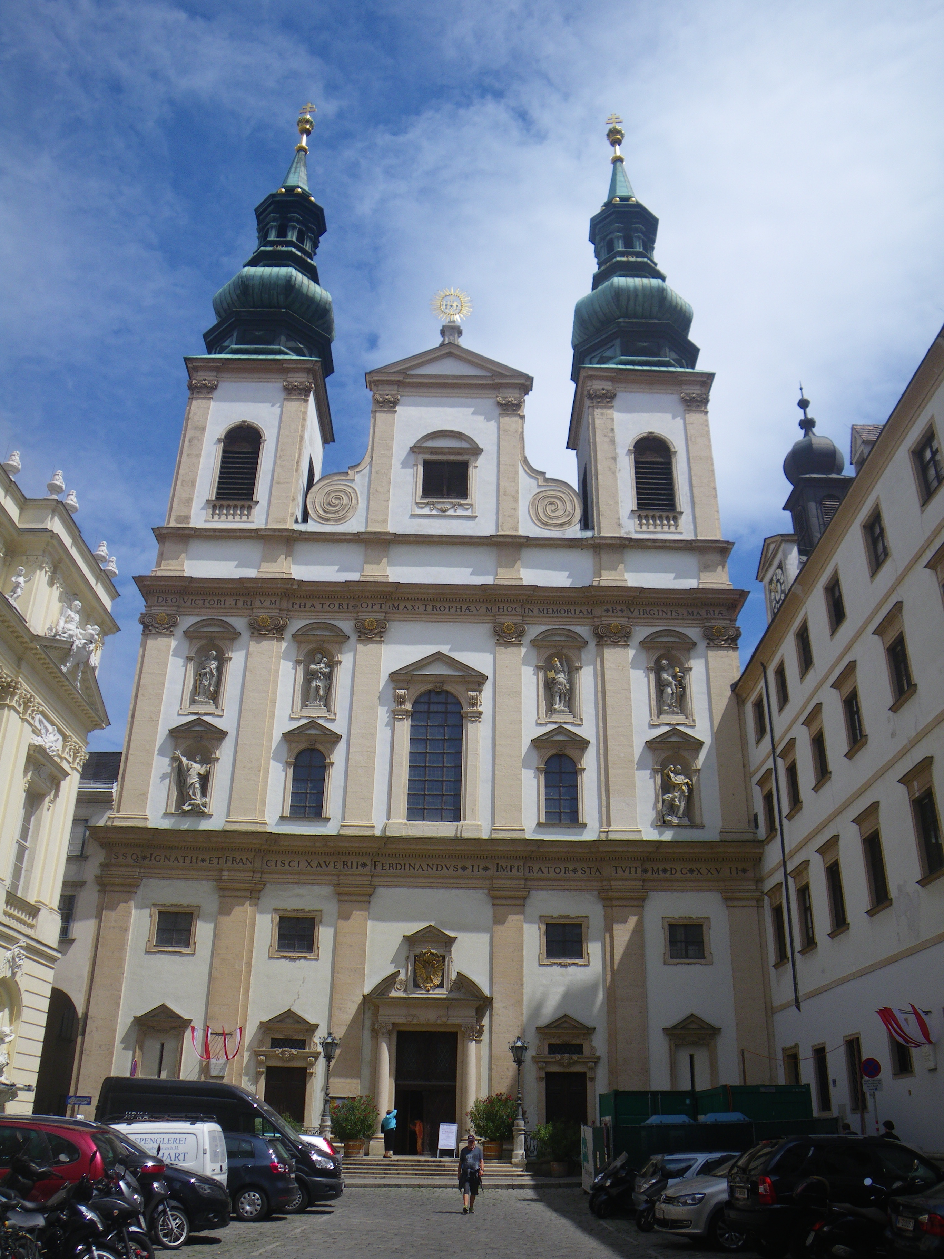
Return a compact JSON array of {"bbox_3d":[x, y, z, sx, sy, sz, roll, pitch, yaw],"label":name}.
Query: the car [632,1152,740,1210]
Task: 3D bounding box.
[{"bbox_3d":[5.969,12.061,22.054,4.550,1.460,1.800,8,-27,-14],"label":"car"}]

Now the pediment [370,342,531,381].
[{"bbox_3d":[-1.131,-13.669,53.247,8.367,2.620,0.900,1,-24,-1],"label":"pediment"}]

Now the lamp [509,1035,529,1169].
[{"bbox_3d":[1.732,17.381,37.521,0.740,4.489,0.740,1,-24,-1],"label":"lamp"}]

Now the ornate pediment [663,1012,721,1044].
[{"bbox_3d":[8.850,16.077,41.052,2.276,1.063,0.550,1,-26,-1],"label":"ornate pediment"}]

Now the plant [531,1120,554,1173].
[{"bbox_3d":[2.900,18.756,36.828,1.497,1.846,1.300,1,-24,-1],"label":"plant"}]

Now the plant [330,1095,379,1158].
[{"bbox_3d":[-4.516,19.078,39.126,1.832,2.154,1.741,1,-26,0],"label":"plant"}]

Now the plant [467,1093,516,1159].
[{"bbox_3d":[0.803,18.847,38.681,2.022,2.250,1.900,1,-26,-1],"label":"plant"}]

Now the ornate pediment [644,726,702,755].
[{"bbox_3d":[8.892,4.856,44.691,2.500,1.050,0.550,1,-26,0],"label":"ornate pediment"}]

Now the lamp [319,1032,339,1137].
[{"bbox_3d":[-5.154,16.509,36.360,0.700,4.050,0.700,1,-26,0],"label":"lamp"}]

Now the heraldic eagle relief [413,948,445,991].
[{"bbox_3d":[-1.784,14.212,42.550,1.310,1.726,0.300,1,-26,0],"label":"heraldic eagle relief"}]

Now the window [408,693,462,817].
[{"bbox_3d":[-1.596,5.574,45.497,2.290,6.103,0.250,1,-24,-1],"label":"window"}]

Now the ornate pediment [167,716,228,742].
[{"bbox_3d":[-12.714,4.678,47.445,2.745,1.054,0.450,1,-26,0],"label":"ornate pediment"}]

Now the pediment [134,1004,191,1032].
[{"bbox_3d":[-12.132,15.342,40.242,2.282,0.993,0.500,1,-24,-1],"label":"pediment"}]

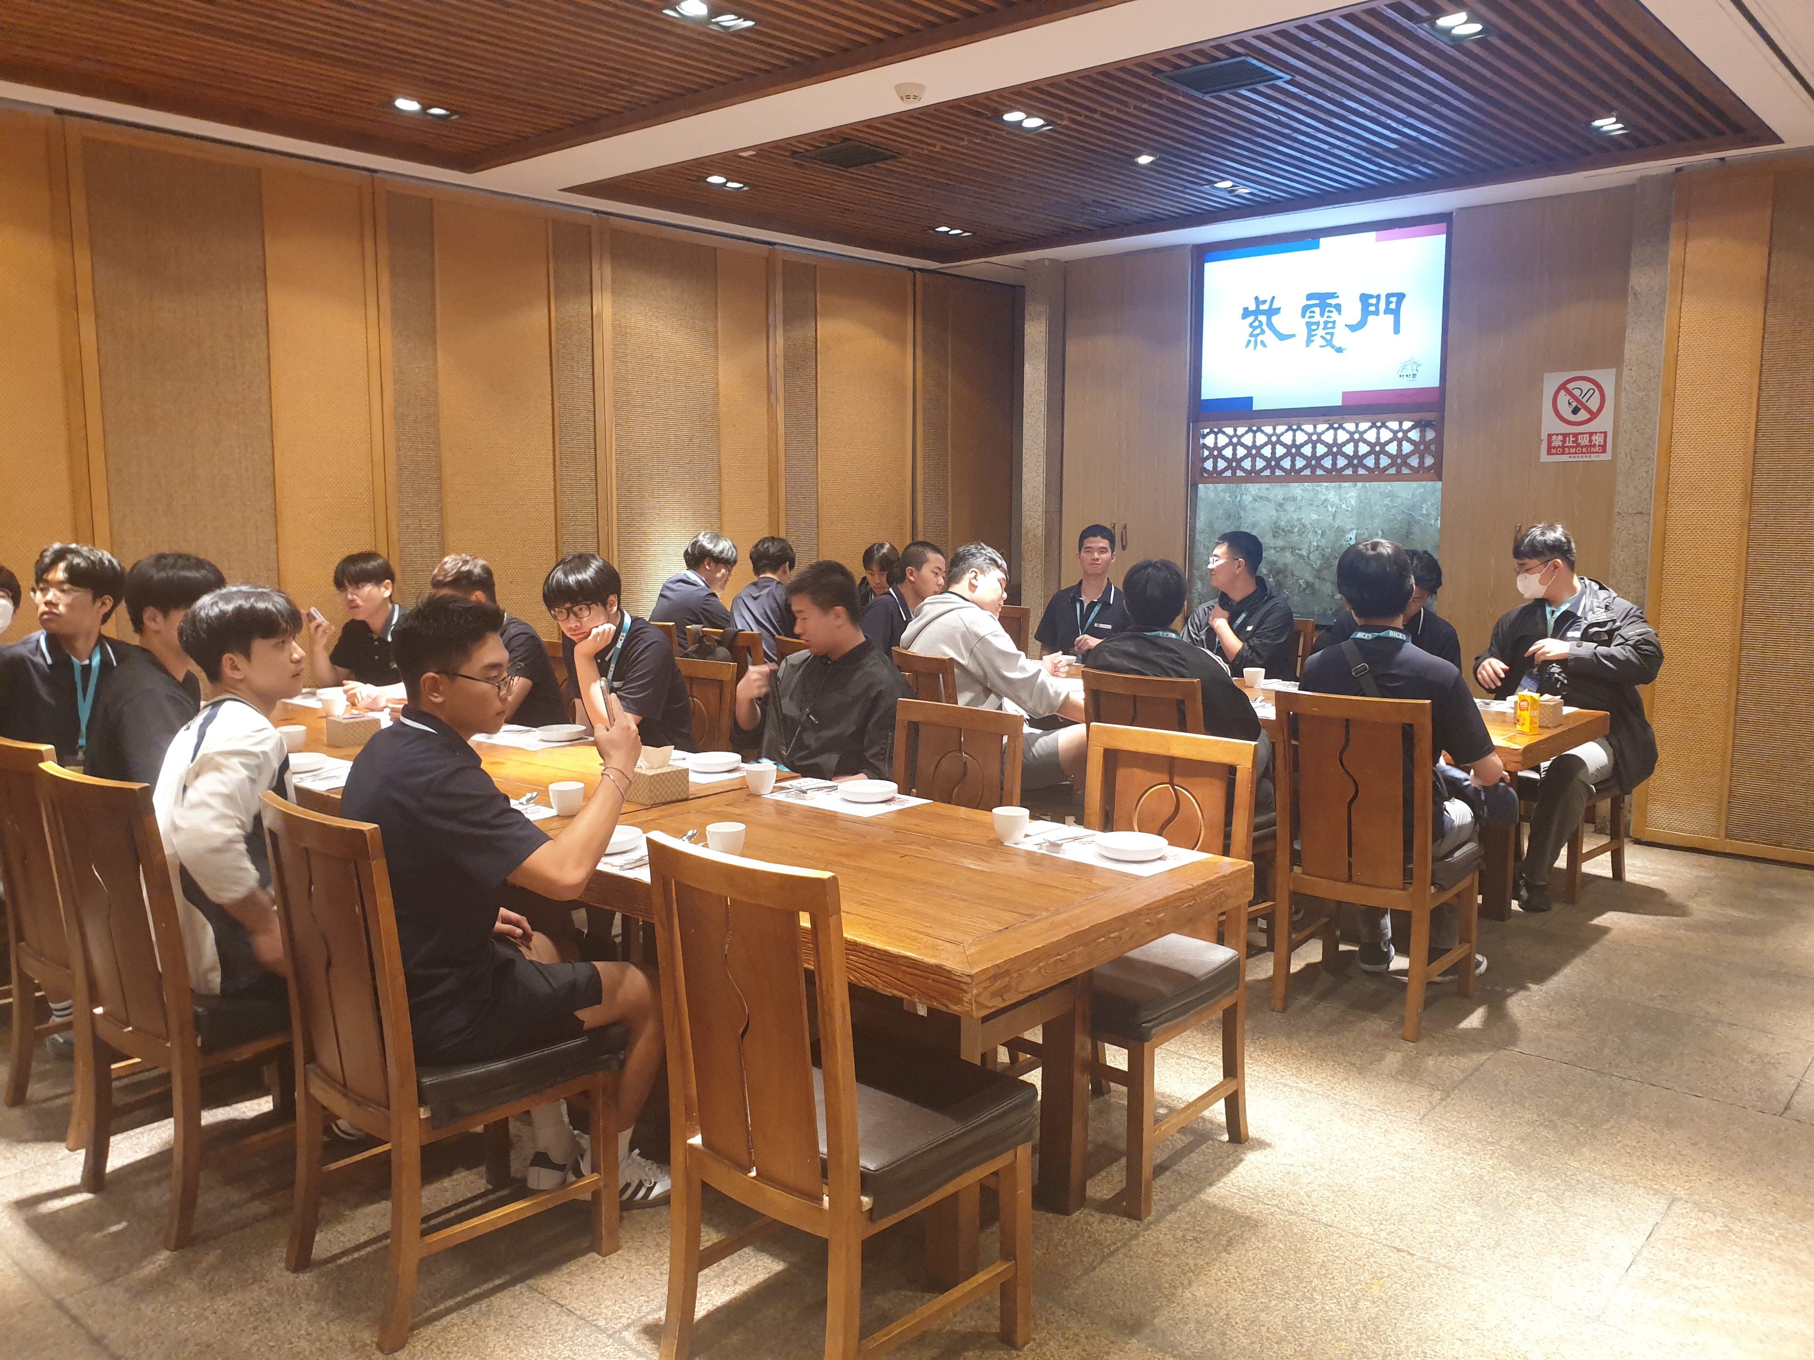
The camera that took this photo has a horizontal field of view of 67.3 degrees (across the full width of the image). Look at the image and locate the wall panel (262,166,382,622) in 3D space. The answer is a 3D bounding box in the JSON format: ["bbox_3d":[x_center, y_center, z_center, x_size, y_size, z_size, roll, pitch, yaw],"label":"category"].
[{"bbox_3d":[-2.542,-0.737,6.091,0.060,2.900,0.470,7,10,44],"label":"wall panel"}]

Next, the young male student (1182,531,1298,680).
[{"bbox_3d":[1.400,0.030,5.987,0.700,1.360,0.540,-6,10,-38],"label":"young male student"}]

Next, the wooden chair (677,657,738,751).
[{"bbox_3d":[-0.839,0.419,4.554,0.415,0.962,0.513,7,10,42],"label":"wooden chair"}]

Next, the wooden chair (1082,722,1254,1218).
[{"bbox_3d":[0.502,0.628,3.180,0.455,0.970,0.520,6,9,41],"label":"wooden chair"}]

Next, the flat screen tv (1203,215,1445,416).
[{"bbox_3d":[2.045,-1.784,6.840,1.280,0.850,0.070,7,10,41],"label":"flat screen tv"}]

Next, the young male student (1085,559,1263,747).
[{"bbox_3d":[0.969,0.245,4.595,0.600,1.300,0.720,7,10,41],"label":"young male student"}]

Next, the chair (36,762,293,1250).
[{"bbox_3d":[-1.503,0.633,2.997,0.440,0.955,0.500,5,9,34],"label":"chair"}]

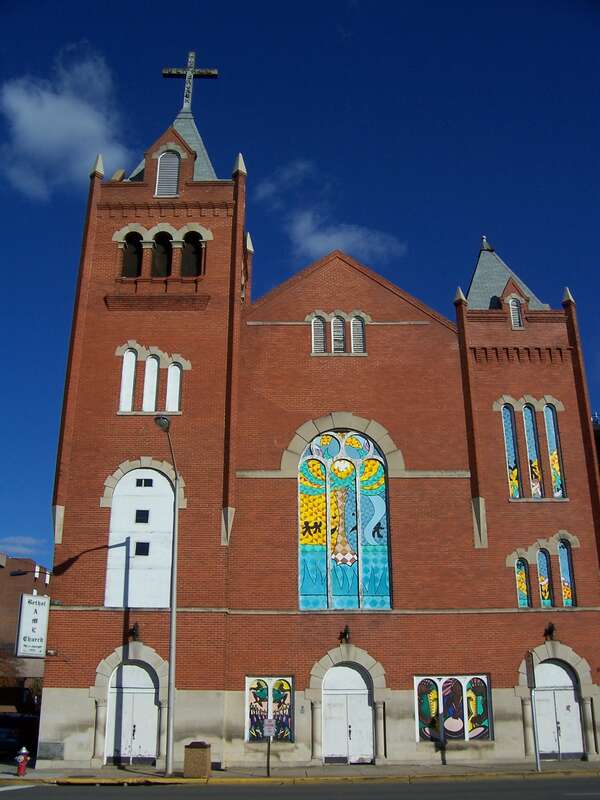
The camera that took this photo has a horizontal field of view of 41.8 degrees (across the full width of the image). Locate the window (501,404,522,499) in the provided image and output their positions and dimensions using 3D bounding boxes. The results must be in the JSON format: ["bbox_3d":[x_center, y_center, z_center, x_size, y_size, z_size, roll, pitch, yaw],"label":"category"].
[{"bbox_3d":[7.012,1.714,26.189,0.400,3.261,0.220,0,-21,0],"label":"window"}]

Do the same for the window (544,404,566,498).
[{"bbox_3d":[8.487,1.700,26.071,0.445,3.306,0.250,0,-21,-1],"label":"window"}]

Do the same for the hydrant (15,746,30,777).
[{"bbox_3d":[-6.993,9.108,19.810,0.380,0.720,0.360,-6,-22,14],"label":"hydrant"}]

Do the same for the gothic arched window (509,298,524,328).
[{"bbox_3d":[7.695,-3.074,27.929,0.401,1.205,0.220,0,-21,-1],"label":"gothic arched window"}]

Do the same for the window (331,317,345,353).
[{"bbox_3d":[1.361,-2.312,27.633,0.479,1.421,0.250,0,-21,-1],"label":"window"}]

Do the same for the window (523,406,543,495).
[{"bbox_3d":[7.744,1.714,26.193,0.368,3.262,0.220,0,-21,0],"label":"window"}]

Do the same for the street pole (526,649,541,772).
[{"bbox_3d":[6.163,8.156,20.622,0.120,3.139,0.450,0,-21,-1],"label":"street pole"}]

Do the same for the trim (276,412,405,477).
[{"bbox_3d":[1.444,1.558,26.881,4.162,2.316,0.350,0,-21,0],"label":"trim"}]

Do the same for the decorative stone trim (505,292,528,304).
[{"bbox_3d":[7.665,-3.619,28.016,0.767,0.447,0.220,0,-21,-1],"label":"decorative stone trim"}]

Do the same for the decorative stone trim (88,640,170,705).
[{"bbox_3d":[-5.030,8.289,23.943,2.537,1.786,0.400,0,-21,0],"label":"decorative stone trim"}]

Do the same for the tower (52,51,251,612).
[{"bbox_3d":[-5.058,-4.246,31.941,6.080,25.567,6.300,0,-21,0],"label":"tower"}]

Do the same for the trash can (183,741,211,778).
[{"bbox_3d":[-2.571,8.946,19.578,0.600,0.870,0.600,0,-21,0],"label":"trash can"}]

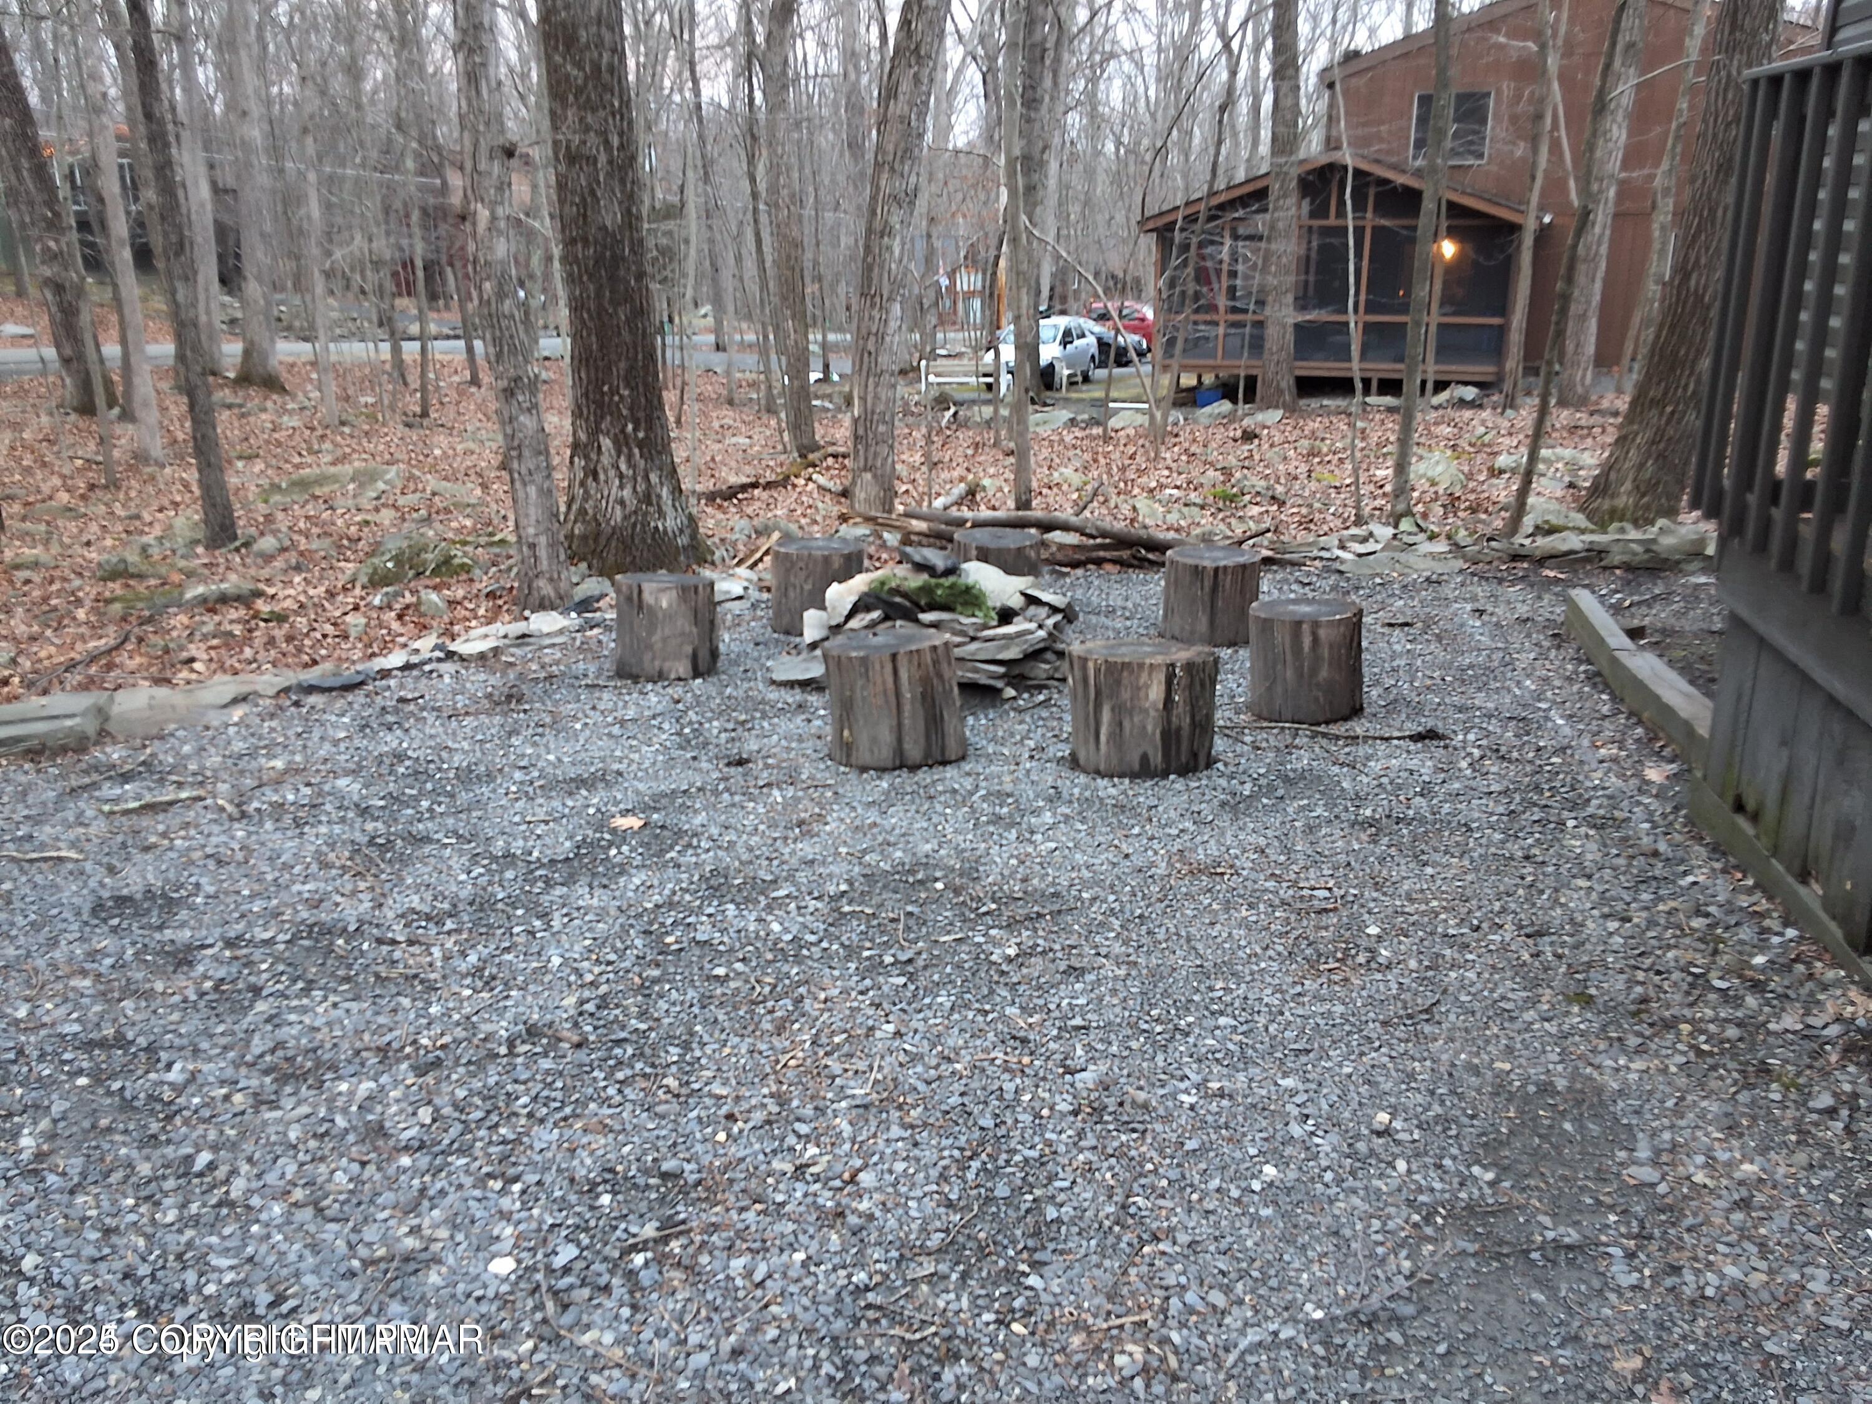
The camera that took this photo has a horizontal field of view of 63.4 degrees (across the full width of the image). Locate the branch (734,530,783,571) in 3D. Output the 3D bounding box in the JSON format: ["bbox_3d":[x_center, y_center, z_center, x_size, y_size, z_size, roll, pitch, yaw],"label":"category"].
[{"bbox_3d":[-1.024,-0.877,8.750,0.090,0.070,0.530,7,28,22],"label":"branch"}]

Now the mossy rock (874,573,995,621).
[{"bbox_3d":[-0.005,-0.386,5.594,0.430,0.140,0.280,0,15,0],"label":"mossy rock"}]

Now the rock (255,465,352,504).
[{"bbox_3d":[-4.171,-1.440,9.999,0.640,0.190,0.480,-6,16,-22],"label":"rock"}]

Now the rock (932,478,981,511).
[{"bbox_3d":[0.136,-1.421,10.400,0.320,0.200,0.320,0,16,0],"label":"rock"}]

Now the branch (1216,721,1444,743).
[{"bbox_3d":[1.279,0.085,4.886,0.720,0.030,0.060,2,15,7],"label":"branch"}]

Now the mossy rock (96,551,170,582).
[{"bbox_3d":[-4.468,-0.770,8.412,0.400,0.150,0.270,-8,18,-27],"label":"mossy rock"}]

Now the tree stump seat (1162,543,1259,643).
[{"bbox_3d":[1.236,-0.488,6.805,0.414,0.368,0.414,3,16,10],"label":"tree stump seat"}]

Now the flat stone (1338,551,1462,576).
[{"bbox_3d":[2.707,-0.828,8.930,0.720,0.090,0.300,-1,15,-7],"label":"flat stone"}]

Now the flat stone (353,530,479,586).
[{"bbox_3d":[-2.471,-0.682,7.140,0.570,0.220,0.400,-5,16,-19],"label":"flat stone"}]

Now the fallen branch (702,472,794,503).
[{"bbox_3d":[-1.543,-1.804,12.553,0.110,0.110,1.278,9,18,29],"label":"fallen branch"}]

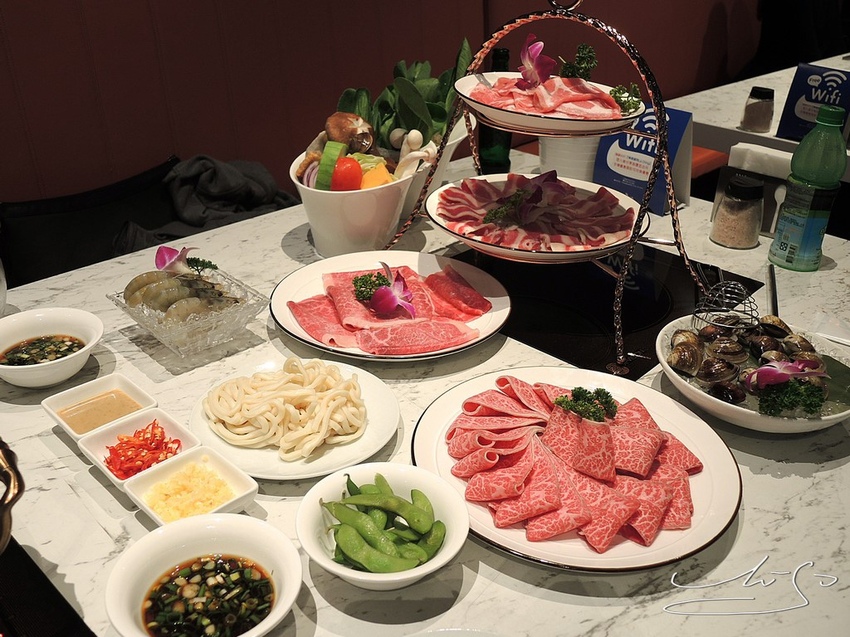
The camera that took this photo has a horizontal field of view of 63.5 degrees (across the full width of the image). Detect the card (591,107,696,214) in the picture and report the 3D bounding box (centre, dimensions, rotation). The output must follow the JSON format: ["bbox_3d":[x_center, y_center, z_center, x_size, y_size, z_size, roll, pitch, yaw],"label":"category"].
[{"bbox_3d":[0.402,-0.293,1.248,0.082,0.168,0.155,-21,36,-36],"label":"card"}]

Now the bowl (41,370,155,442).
[{"bbox_3d":[-0.306,0.088,0.648,0.075,0.024,0.075,24,35,36],"label":"bowl"}]

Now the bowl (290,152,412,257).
[{"bbox_3d":[-0.106,-0.168,1.033,0.180,0.125,0.182,1,28,-1],"label":"bowl"}]

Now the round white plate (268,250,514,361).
[{"bbox_3d":[-0.041,-0.014,0.849,0.289,0.028,0.289,1,28,-1],"label":"round white plate"}]

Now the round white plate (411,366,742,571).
[{"bbox_3d":[0.125,0.124,0.601,0.270,0.026,0.270,1,28,-1],"label":"round white plate"}]

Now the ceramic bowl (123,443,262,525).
[{"bbox_3d":[-0.186,0.144,0.548,0.075,0.024,0.075,25,36,37],"label":"ceramic bowl"}]

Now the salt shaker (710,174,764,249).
[{"bbox_3d":[0.507,-0.173,1.104,0.077,0.098,0.077,2,28,0],"label":"salt shaker"}]

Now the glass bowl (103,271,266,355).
[{"bbox_3d":[-0.267,-0.001,0.792,0.131,0.048,0.131,-23,37,-38],"label":"glass bowl"}]

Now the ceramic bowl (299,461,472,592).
[{"bbox_3d":[-0.030,0.161,0.503,0.119,0.043,0.119,1,28,-1],"label":"ceramic bowl"}]

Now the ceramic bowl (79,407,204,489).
[{"bbox_3d":[-0.246,0.117,0.597,0.075,0.024,0.075,24,35,35],"label":"ceramic bowl"}]

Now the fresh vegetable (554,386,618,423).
[{"bbox_3d":[0.144,0.077,0.615,0.056,0.030,0.038,2,28,0],"label":"fresh vegetable"}]

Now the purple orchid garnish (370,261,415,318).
[{"bbox_3d":[-0.038,-0.033,0.813,0.052,0.043,0.048,-6,29,-15],"label":"purple orchid garnish"}]

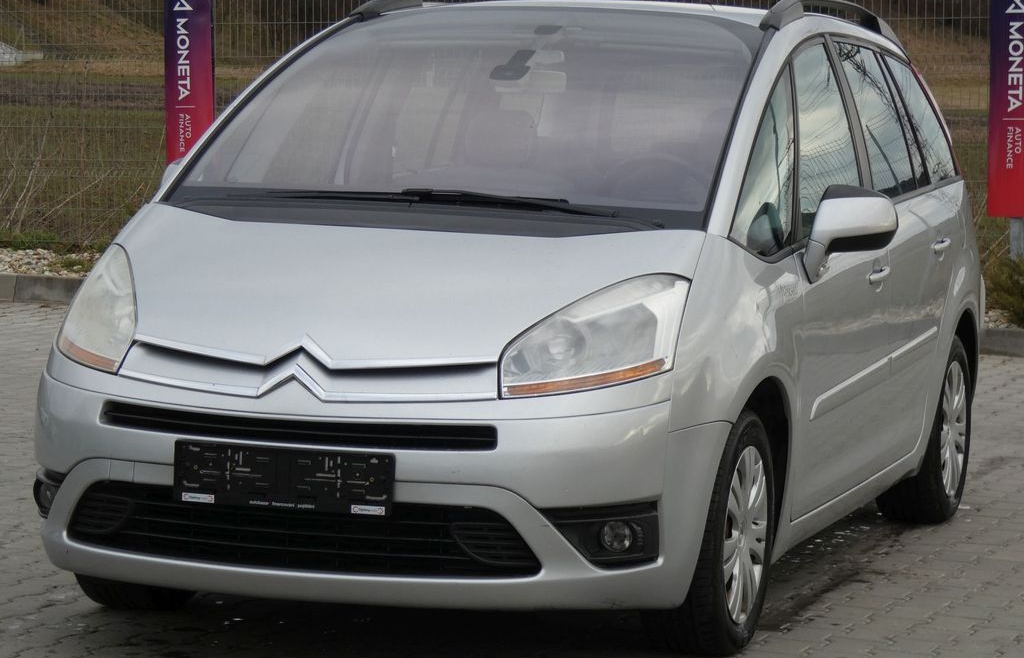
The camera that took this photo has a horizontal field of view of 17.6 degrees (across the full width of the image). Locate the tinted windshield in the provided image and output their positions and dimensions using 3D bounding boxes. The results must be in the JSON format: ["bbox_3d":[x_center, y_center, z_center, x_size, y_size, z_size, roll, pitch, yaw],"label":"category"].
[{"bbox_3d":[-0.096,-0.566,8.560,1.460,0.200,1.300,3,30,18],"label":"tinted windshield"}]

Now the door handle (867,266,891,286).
[{"bbox_3d":[1.010,-0.153,9.145,0.060,0.042,0.200,3,5,18],"label":"door handle"}]

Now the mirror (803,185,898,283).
[{"bbox_3d":[0.866,-0.243,8.485,0.230,0.260,0.250,3,5,18],"label":"mirror"}]

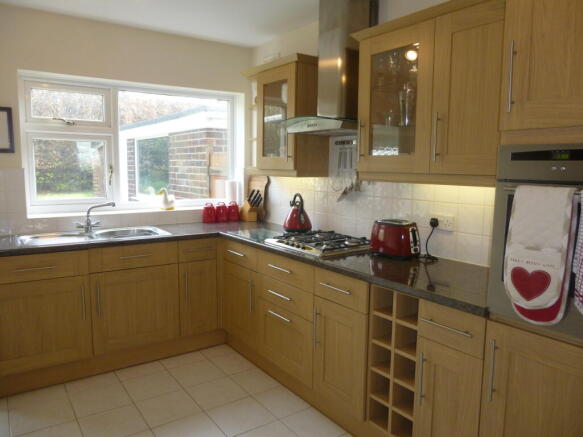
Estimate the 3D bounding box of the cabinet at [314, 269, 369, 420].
[{"bbox_3d":[0.464,0.622,2.357,0.560,0.715,0.407,-4,8,-36],"label":"cabinet"}]

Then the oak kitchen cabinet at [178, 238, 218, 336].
[{"bbox_3d":[-0.854,0.481,3.374,0.301,0.715,0.560,-4,8,-36],"label":"oak kitchen cabinet"}]

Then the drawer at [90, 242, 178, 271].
[{"bbox_3d":[-1.186,0.236,3.048,0.591,0.163,0.480,-4,8,-36],"label":"drawer"}]

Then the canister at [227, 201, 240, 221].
[{"bbox_3d":[-0.528,-0.064,3.845,0.114,0.189,0.114,1,7,0],"label":"canister"}]

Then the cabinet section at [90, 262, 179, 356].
[{"bbox_3d":[-1.218,0.590,3.132,0.595,0.560,0.550,-4,8,-35],"label":"cabinet section"}]

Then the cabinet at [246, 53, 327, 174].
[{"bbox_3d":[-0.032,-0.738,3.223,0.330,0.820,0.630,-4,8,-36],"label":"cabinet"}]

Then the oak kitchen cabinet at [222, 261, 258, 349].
[{"bbox_3d":[-0.138,0.567,3.222,0.580,0.610,0.485,-4,8,-36],"label":"oak kitchen cabinet"}]

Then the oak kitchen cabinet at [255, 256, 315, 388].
[{"bbox_3d":[0.182,0.567,2.780,0.580,0.730,0.605,-4,8,-36],"label":"oak kitchen cabinet"}]

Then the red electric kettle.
[{"bbox_3d":[0.047,-0.038,3.146,0.215,0.305,0.225,1,7,0],"label":"red electric kettle"}]

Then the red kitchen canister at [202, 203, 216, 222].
[{"bbox_3d":[-0.723,-0.045,3.704,0.114,0.179,0.114,1,7,0],"label":"red kitchen canister"}]

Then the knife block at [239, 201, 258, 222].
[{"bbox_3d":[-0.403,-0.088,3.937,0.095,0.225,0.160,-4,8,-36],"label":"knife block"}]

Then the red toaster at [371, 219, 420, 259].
[{"bbox_3d":[0.590,0.120,2.389,0.270,0.190,0.175,4,7,29],"label":"red toaster"}]

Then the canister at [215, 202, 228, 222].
[{"bbox_3d":[-0.631,-0.053,3.811,0.110,0.177,0.110,1,6,0],"label":"canister"}]

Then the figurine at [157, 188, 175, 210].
[{"bbox_3d":[-1.074,-0.163,3.616,0.155,0.185,0.090,-4,8,-36],"label":"figurine"}]

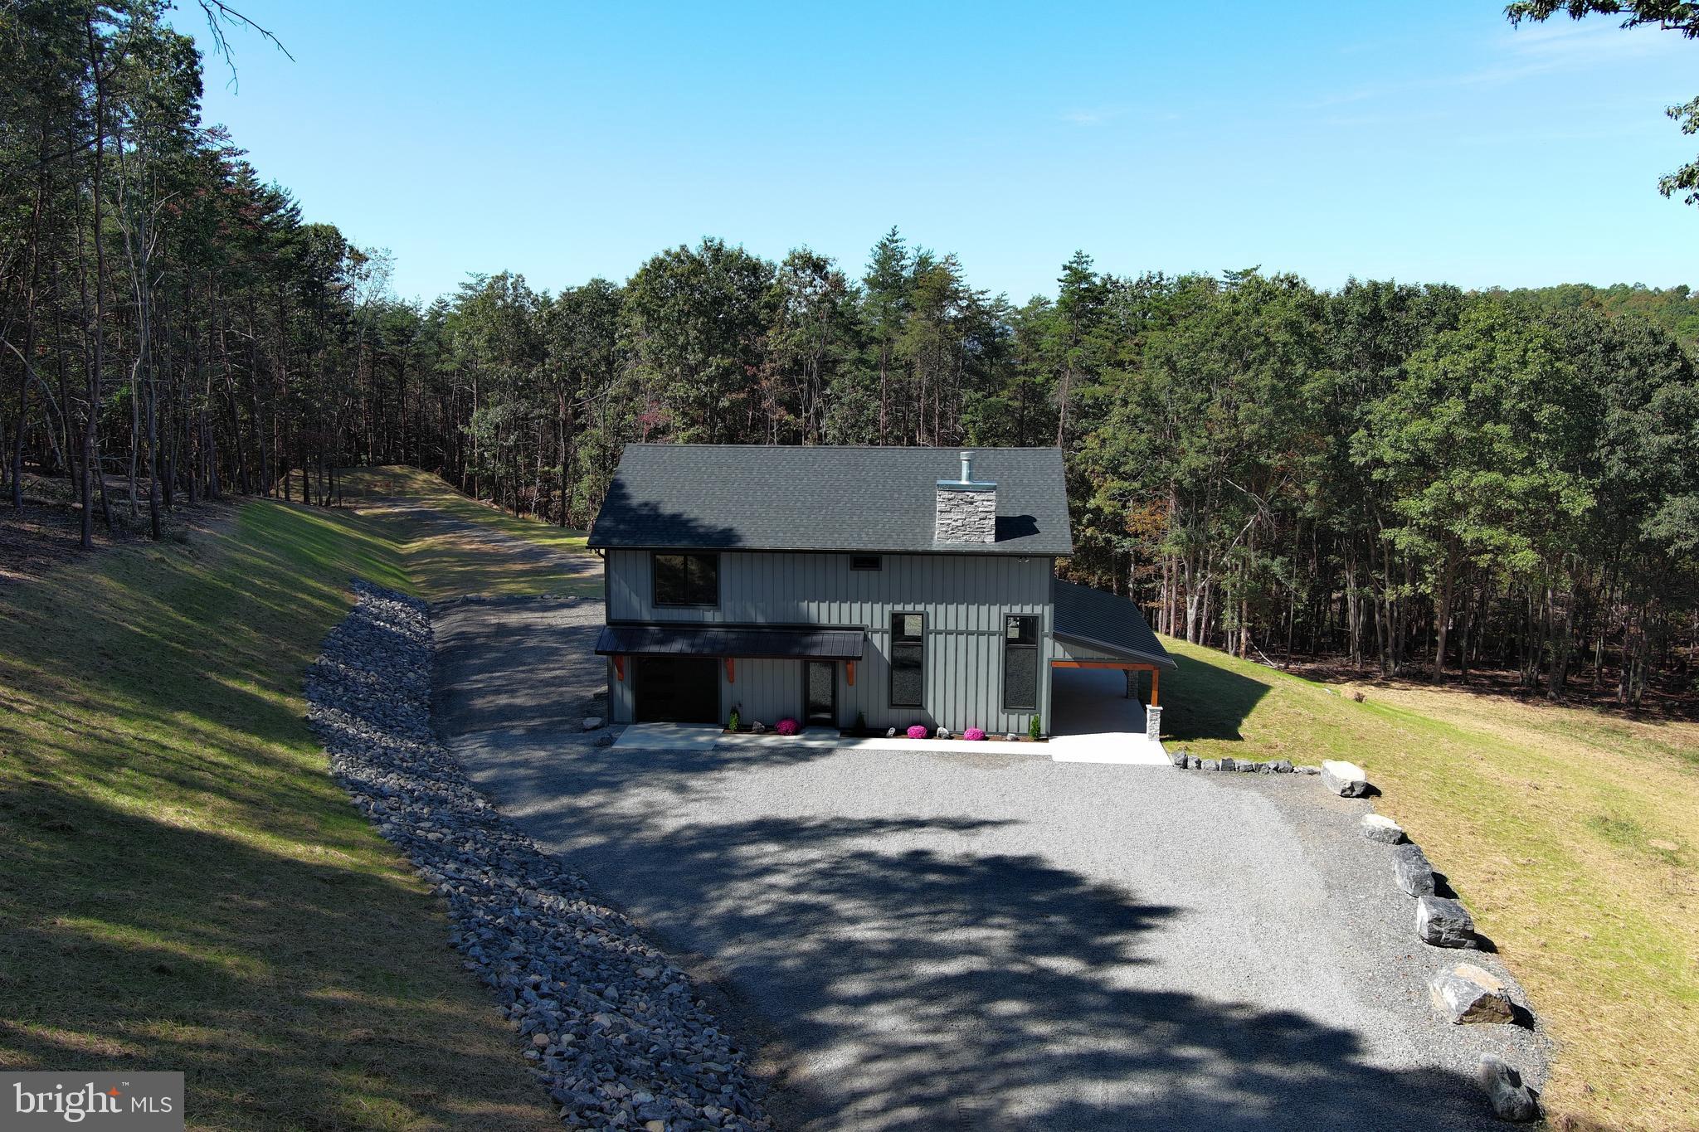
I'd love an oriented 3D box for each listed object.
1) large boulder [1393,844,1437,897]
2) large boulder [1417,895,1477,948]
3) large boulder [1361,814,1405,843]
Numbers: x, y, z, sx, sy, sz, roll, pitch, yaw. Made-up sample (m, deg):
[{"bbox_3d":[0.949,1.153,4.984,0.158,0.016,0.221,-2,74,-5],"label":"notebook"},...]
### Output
[{"bbox_3d":[11.934,6.503,28.942,0.660,0.569,1.422,2,9,12],"label":"large boulder"},{"bbox_3d":[11.540,6.881,26.454,0.873,0.569,1.016,2,9,11],"label":"large boulder"},{"bbox_3d":[12.374,6.121,31.786,0.762,0.406,0.863,2,9,8],"label":"large boulder"}]

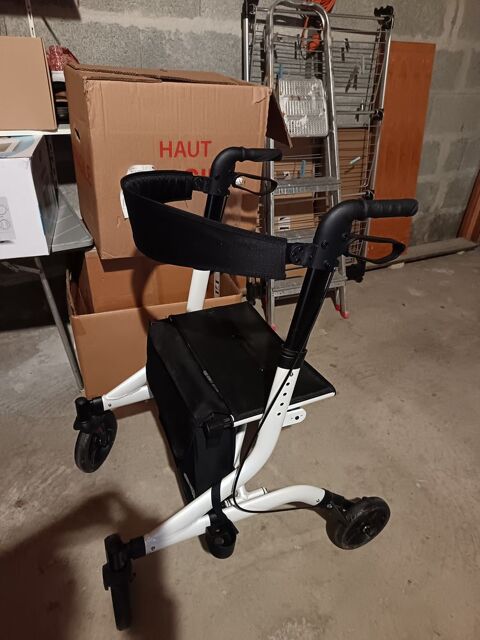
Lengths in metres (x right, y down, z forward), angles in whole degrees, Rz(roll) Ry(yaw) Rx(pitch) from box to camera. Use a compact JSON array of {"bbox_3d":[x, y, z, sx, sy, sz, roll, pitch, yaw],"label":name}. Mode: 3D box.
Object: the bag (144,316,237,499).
[{"bbox_3d":[-0.138,0.208,1.127,0.115,0.265,0.395,-10,33,-22],"label":"bag"}]

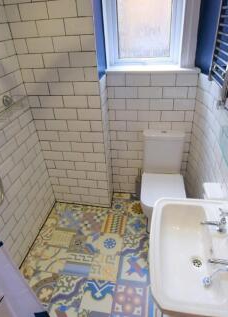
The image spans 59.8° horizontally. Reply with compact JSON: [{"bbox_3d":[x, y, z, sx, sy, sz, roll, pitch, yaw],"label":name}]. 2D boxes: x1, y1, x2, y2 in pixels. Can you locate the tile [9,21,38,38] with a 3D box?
[{"bbox_3d":[-0.648,-0.924,1.431,0.200,0.100,0.010,3,34,10],"label":"tile"}]

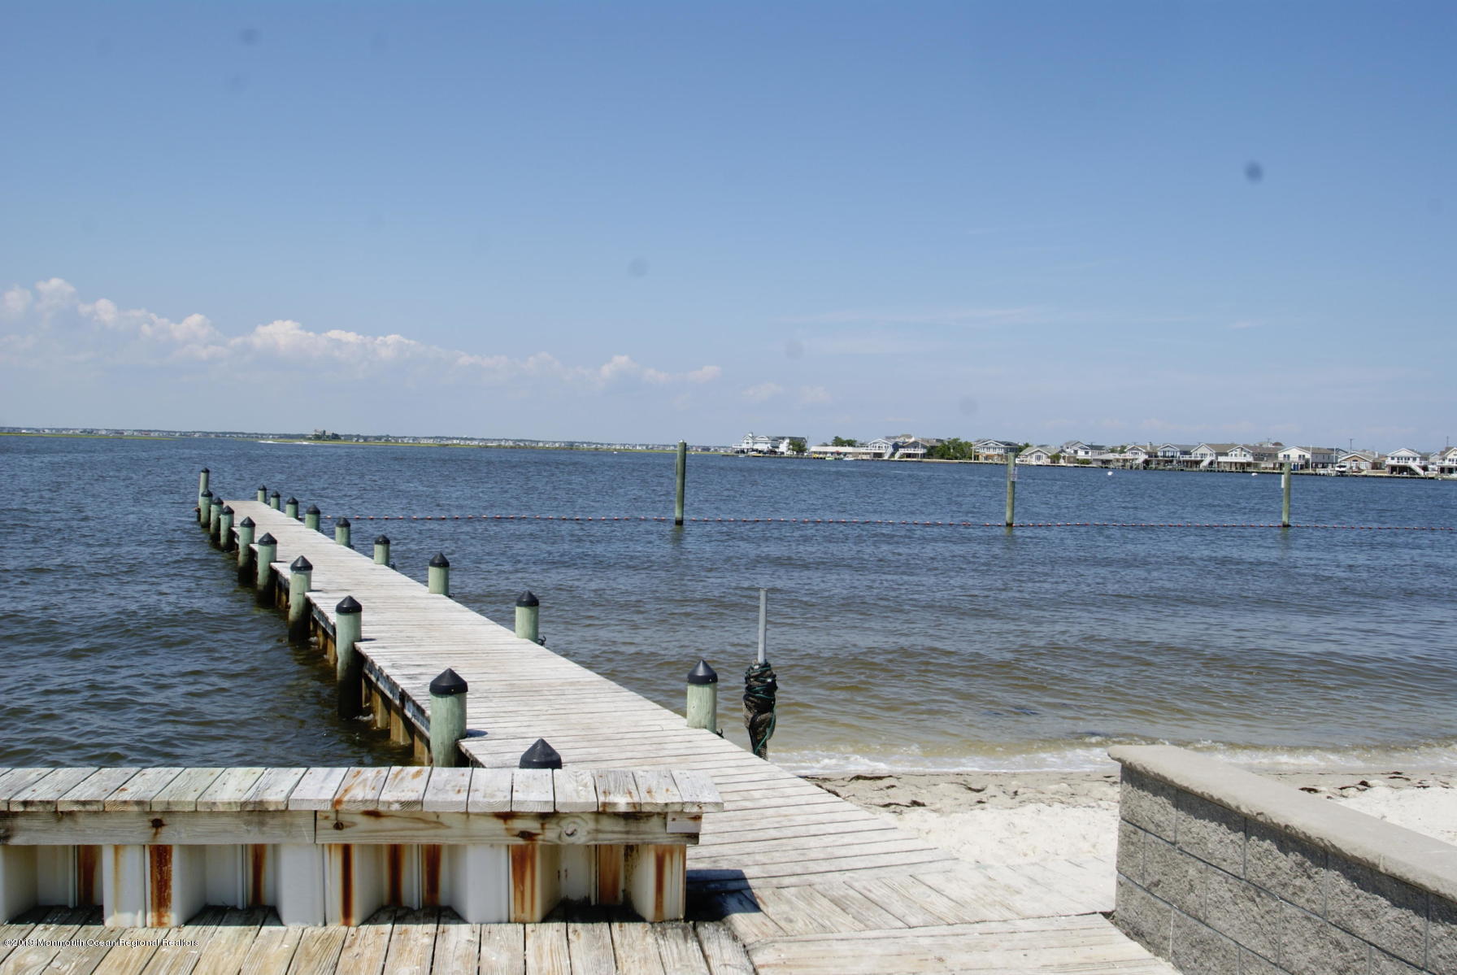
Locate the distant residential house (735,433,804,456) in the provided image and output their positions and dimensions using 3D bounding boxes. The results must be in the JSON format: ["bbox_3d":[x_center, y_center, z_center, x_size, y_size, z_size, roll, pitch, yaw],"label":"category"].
[{"bbox_3d":[15.381,-16.026,450.000,22.000,8.000,13.000,2,2,27],"label":"distant residential house"}]

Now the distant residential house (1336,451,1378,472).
[{"bbox_3d":[155.071,-6.242,300.000,8.500,5.000,8.000,0,2,-44],"label":"distant residential house"}]

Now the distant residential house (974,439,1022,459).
[{"bbox_3d":[87.256,-12.001,394.000,11.500,6.700,11.000,3,2,37],"label":"distant residential house"}]

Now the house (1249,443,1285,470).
[{"bbox_3d":[142.622,-7.997,322.000,8.500,6.600,7.500,0,2,-42],"label":"house"}]

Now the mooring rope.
[{"bbox_3d":[7.696,1.121,37.881,37.800,0.150,0.400,1,2,-16],"label":"mooring rope"}]

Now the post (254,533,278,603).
[{"bbox_3d":[-5.813,1.018,15.300,0.240,0.860,0.240,2,2,0],"label":"post"}]

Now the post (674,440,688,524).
[{"bbox_3d":[-1.299,-0.109,33.100,0.225,2.310,0.225,2,2,0],"label":"post"}]

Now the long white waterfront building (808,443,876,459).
[{"bbox_3d":[40.065,-12.614,430.000,20.500,5.000,10.000,2,2,28],"label":"long white waterfront building"}]

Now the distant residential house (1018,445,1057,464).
[{"bbox_3d":[94.576,-9.832,372.000,9.200,5.000,9.000,3,2,40],"label":"distant residential house"}]

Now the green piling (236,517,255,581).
[{"bbox_3d":[-7.023,0.904,17.700,0.225,0.910,0.225,2,2,0],"label":"green piling"}]

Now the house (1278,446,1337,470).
[{"bbox_3d":[152.524,-7.648,320.000,13.000,6.500,9.400,0,2,-41],"label":"house"}]

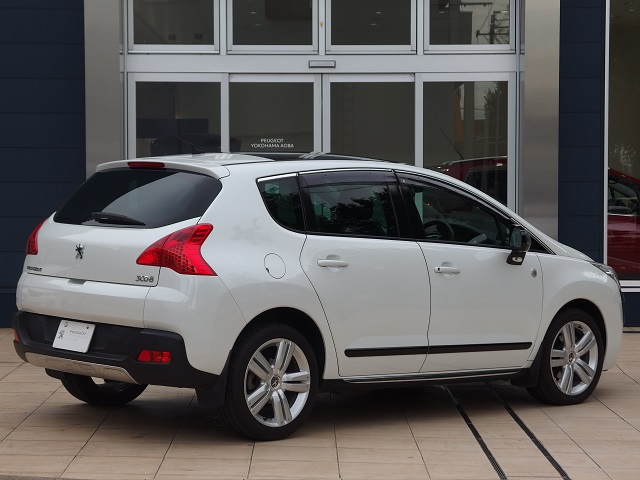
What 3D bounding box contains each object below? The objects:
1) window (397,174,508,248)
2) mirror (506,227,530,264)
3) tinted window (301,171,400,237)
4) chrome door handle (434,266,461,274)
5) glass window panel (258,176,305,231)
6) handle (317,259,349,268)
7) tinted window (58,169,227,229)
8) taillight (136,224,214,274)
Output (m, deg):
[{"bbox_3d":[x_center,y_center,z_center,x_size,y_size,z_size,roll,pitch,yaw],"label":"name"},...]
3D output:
[{"bbox_3d":[0.856,-0.183,9.721,0.919,0.495,0.090,0,-18,-43],"label":"window"},{"bbox_3d":[1.248,0.031,9.806,0.135,0.235,0.190,1,2,-28],"label":"mirror"},{"bbox_3d":[0.181,-0.214,9.102,0.830,0.443,0.080,0,-18,-43],"label":"tinted window"},{"bbox_3d":[0.759,0.183,9.444,0.215,0.042,0.047,0,2,-43],"label":"chrome door handle"},{"bbox_3d":[-0.201,-0.209,8.767,0.312,0.356,0.080,0,-18,-38],"label":"glass window panel"},{"bbox_3d":[0.070,0.131,8.804,0.225,0.042,0.047,0,2,-43],"label":"handle"},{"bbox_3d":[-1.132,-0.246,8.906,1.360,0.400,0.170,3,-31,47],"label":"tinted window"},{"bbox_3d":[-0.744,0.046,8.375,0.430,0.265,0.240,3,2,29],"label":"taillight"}]

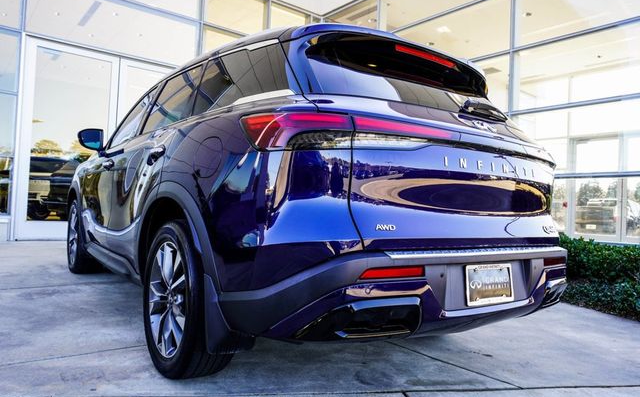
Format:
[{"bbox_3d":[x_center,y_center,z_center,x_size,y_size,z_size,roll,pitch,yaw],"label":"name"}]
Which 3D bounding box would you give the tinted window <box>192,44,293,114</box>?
[{"bbox_3d":[-0.376,-0.560,2.274,0.100,0.335,0.870,18,-9,-40],"label":"tinted window"}]

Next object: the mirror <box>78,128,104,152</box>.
[{"bbox_3d":[-1.776,-0.454,3.875,0.210,0.175,0.140,2,1,-26],"label":"mirror"}]

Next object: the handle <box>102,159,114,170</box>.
[{"bbox_3d":[-1.444,-0.233,3.422,0.055,0.055,0.230,2,1,-34],"label":"handle"}]

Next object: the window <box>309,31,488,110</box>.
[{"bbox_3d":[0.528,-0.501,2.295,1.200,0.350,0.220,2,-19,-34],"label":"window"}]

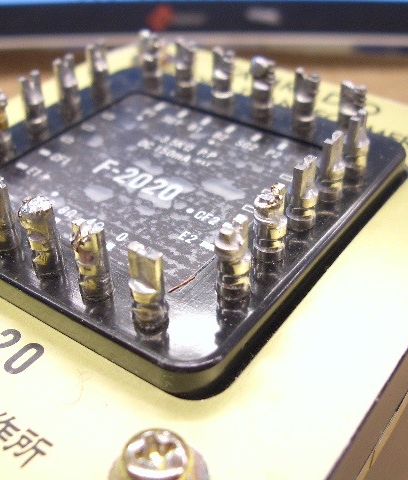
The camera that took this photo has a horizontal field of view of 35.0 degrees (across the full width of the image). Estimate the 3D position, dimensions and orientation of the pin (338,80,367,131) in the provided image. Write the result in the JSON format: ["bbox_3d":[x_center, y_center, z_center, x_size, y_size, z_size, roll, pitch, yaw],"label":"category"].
[{"bbox_3d":[0.028,-0.024,0.123,0.004,0.012,0.004,22,43,29],"label":"pin"}]

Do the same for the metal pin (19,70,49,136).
[{"bbox_3d":[-0.034,-0.028,0.131,0.005,0.012,0.005,23,44,28],"label":"metal pin"}]

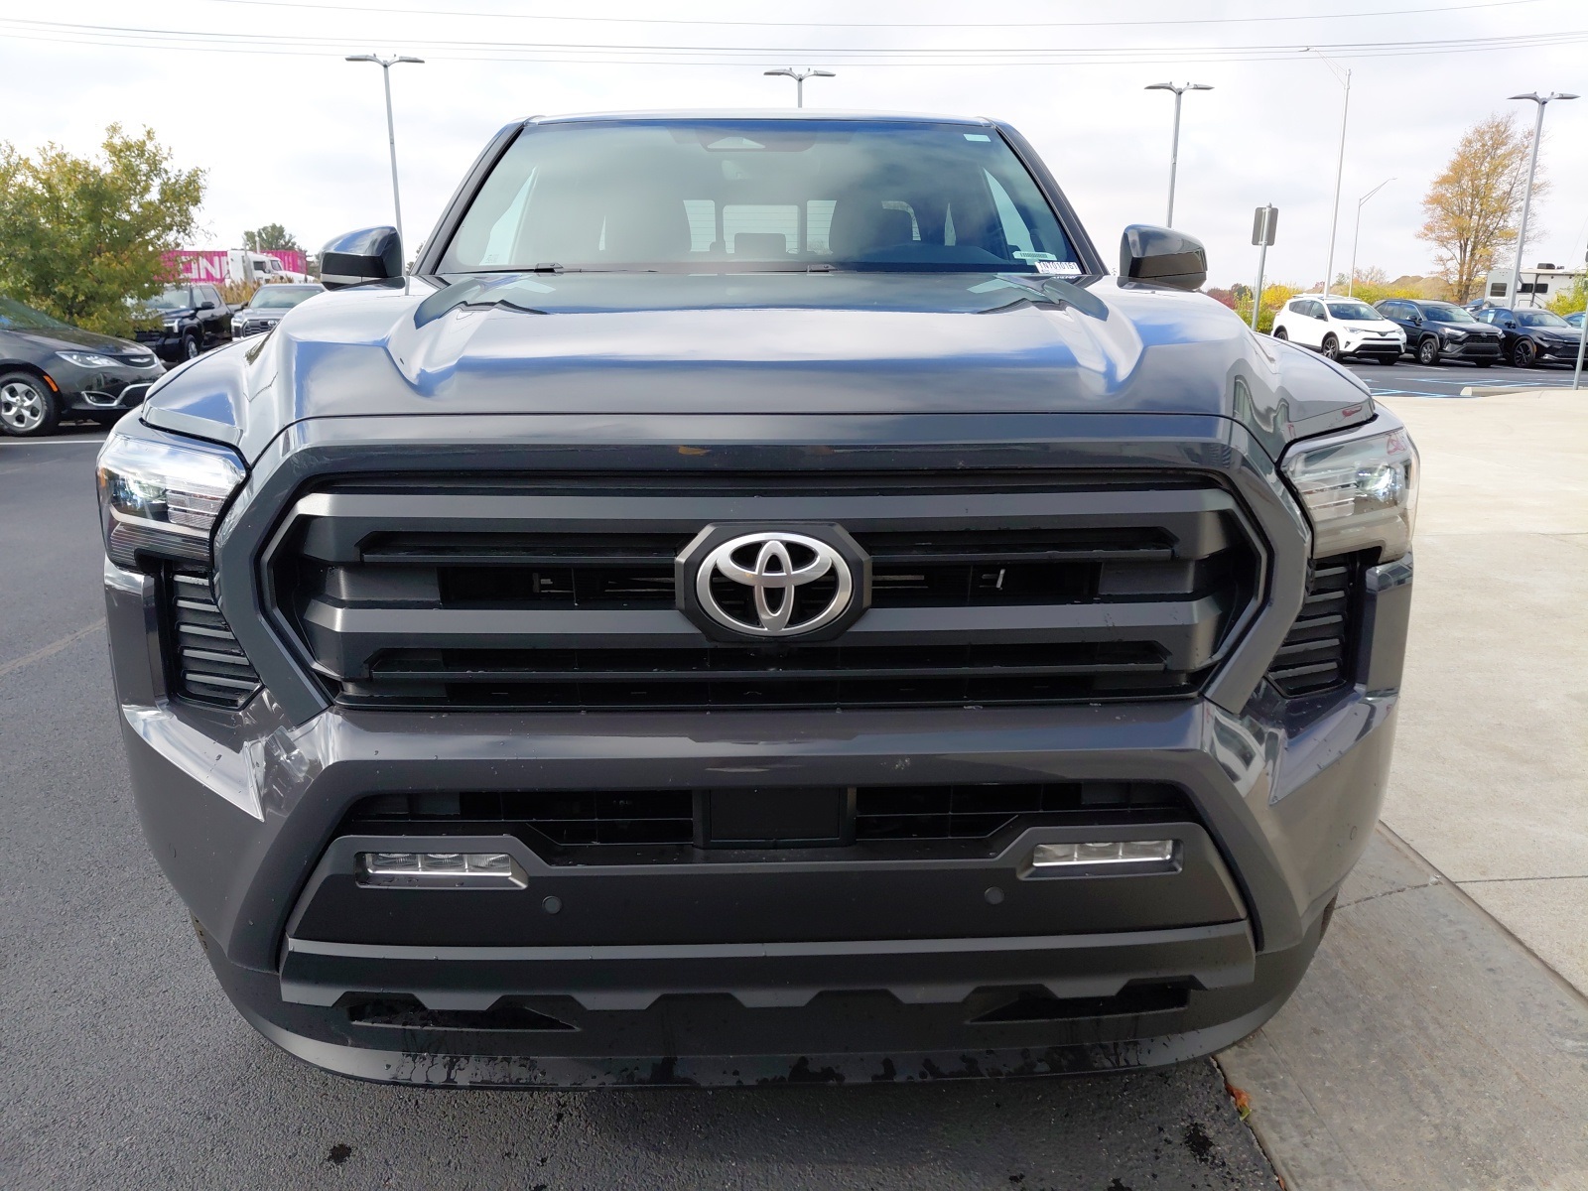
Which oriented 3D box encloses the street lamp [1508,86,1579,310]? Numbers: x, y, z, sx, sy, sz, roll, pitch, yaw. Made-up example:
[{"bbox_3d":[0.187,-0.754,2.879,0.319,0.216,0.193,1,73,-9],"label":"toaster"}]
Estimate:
[{"bbox_3d":[20.259,-10.303,31.964,1.950,6.950,0.400,-2,14,-6],"label":"street lamp"}]

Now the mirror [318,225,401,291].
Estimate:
[{"bbox_3d":[-1.043,-0.811,2.775,0.205,0.160,0.140,-1,14,-1],"label":"mirror"}]

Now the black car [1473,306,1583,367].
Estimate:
[{"bbox_3d":[19.843,-7.077,31.322,1.850,1.560,4.900,-1,14,-5],"label":"black car"}]

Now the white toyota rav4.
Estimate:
[{"bbox_3d":[14.768,-7.257,31.086,1.845,1.700,4.600,-1,14,-4],"label":"white toyota rav4"}]

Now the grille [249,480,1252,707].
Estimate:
[{"bbox_3d":[-0.033,-0.010,1.350,1.190,0.280,0.150,-1,14,-1],"label":"grille"}]

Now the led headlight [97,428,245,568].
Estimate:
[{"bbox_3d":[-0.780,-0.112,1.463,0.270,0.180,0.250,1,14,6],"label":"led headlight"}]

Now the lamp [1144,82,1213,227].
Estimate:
[{"bbox_3d":[10.080,-9.964,30.801,1.850,7.000,0.400,-2,14,-6],"label":"lamp"}]

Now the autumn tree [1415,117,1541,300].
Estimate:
[{"bbox_3d":[30.692,-16.274,51.474,5.000,10.032,5.000,8,16,29],"label":"autumn tree"}]

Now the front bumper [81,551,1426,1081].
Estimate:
[{"bbox_3d":[-0.044,0.273,1.618,1.870,0.660,0.500,-1,14,-1],"label":"front bumper"}]

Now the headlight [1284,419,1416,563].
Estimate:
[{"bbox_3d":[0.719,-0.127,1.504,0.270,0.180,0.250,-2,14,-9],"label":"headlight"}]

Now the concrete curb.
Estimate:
[{"bbox_3d":[11.338,-3.108,17.538,2.000,0.140,0.230,0,14,0],"label":"concrete curb"}]

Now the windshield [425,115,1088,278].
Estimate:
[{"bbox_3d":[-0.077,-1.034,2.833,1.500,0.140,0.700,-1,54,-2],"label":"windshield"}]

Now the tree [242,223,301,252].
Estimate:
[{"bbox_3d":[-55.742,-35.486,125.051,7.500,9.700,7.500,-6,16,-23],"label":"tree"}]

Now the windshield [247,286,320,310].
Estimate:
[{"bbox_3d":[-12.499,-7.338,28.250,1.620,0.560,0.720,-3,15,-11],"label":"windshield"}]

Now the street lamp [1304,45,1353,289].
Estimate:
[{"bbox_3d":[22.230,-17.461,49.746,0.600,12.200,3.600,-5,15,-17],"label":"street lamp"}]

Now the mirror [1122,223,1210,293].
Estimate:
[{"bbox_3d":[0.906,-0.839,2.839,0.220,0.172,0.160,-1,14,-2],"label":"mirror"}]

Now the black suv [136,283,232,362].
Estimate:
[{"bbox_3d":[-16.407,-7.228,30.525,2.030,1.980,5.930,-2,14,-8],"label":"black suv"}]

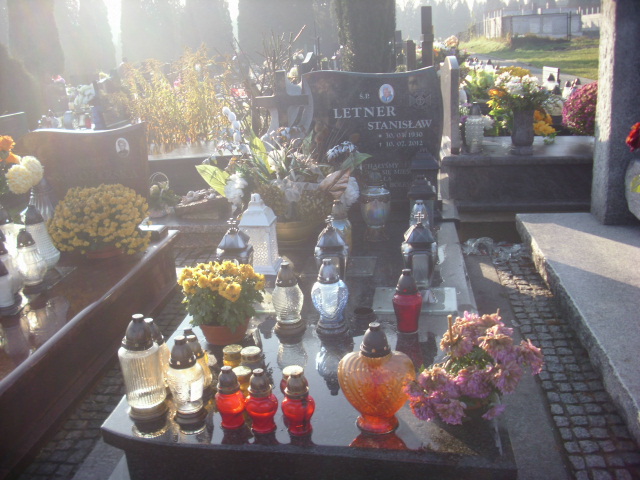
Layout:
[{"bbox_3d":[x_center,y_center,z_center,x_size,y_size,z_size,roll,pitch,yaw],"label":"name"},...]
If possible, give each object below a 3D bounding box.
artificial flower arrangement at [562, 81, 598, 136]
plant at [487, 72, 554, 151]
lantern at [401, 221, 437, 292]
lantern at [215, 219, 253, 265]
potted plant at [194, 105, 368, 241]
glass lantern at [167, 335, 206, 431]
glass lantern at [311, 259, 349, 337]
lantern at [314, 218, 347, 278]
[{"bbox_3d":[2.304,-1.046,5.691,0.556,0.549,0.556,-1,17,7],"label":"artificial flower arrangement"},{"bbox_3d":[1.333,-0.848,4.550,0.440,0.520,0.380,-1,16,8],"label":"plant"},{"bbox_3d":[0.387,0.038,2.623,0.135,0.293,0.135,-1,16,8],"label":"lantern"},{"bbox_3d":[-0.368,0.063,2.934,0.145,0.325,0.145,-1,16,7],"label":"lantern"},{"bbox_3d":[-0.167,-0.320,3.355,0.800,0.640,0.550,-1,16,8],"label":"potted plant"},{"bbox_3d":[-0.344,0.359,1.782,0.095,0.228,0.095,-1,16,8],"label":"glass lantern"},{"bbox_3d":[0.032,0.183,2.281,0.122,0.245,0.108,-1,16,8],"label":"glass lantern"},{"bbox_3d":[0.044,0.056,2.631,0.135,0.295,0.135,-1,16,8],"label":"lantern"}]

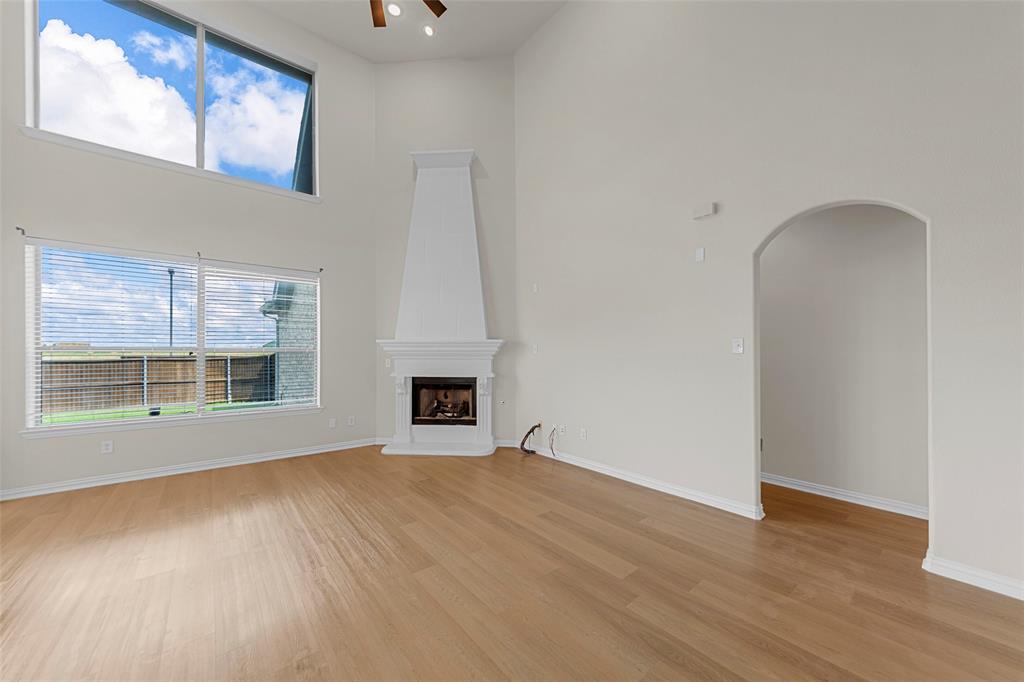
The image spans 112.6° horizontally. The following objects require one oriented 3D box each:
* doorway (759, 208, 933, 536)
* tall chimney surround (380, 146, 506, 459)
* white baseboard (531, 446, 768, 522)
[{"bbox_3d":[2.335,0.221,2.520,0.150,2.430,0.911,1,-1,-44],"label":"doorway"},{"bbox_3d":[-0.943,-0.541,4.601,1.667,4.021,0.368,0,-1,4],"label":"tall chimney surround"},{"bbox_3d":[1.112,1.400,3.650,0.025,0.108,2.540,1,-1,-44],"label":"white baseboard"}]

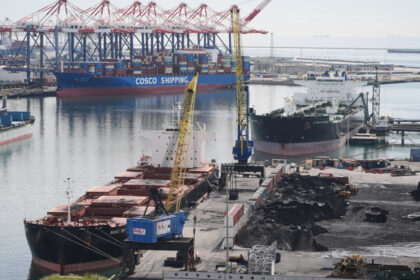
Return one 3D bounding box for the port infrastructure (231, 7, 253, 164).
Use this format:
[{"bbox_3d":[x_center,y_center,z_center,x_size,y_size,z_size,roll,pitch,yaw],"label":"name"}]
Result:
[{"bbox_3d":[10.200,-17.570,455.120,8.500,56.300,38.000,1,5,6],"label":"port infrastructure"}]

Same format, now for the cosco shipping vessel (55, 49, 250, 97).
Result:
[{"bbox_3d":[-57.760,-69.440,1314.380,42.000,44.700,298.000,3,6,35],"label":"cosco shipping vessel"}]

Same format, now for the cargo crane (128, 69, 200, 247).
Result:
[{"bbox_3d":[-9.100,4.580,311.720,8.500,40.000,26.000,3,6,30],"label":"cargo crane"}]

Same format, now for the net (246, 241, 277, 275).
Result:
[{"bbox_3d":[12.600,28.450,305.930,6.400,6.800,6.000,1,5,8],"label":"net"}]

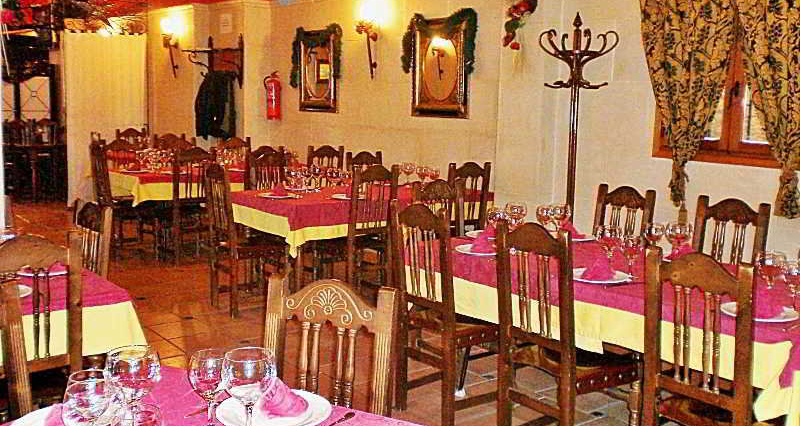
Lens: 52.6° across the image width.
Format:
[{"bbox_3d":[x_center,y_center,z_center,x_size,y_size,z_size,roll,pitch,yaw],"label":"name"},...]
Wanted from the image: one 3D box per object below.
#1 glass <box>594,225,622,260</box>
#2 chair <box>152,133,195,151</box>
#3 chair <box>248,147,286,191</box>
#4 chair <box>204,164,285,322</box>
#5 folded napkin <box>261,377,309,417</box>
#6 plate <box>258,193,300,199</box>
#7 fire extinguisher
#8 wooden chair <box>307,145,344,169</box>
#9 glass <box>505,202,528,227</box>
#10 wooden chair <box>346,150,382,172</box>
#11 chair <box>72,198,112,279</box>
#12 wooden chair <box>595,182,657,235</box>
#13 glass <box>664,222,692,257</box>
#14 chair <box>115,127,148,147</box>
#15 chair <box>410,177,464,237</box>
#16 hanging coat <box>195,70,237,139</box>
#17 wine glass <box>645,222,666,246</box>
[{"bbox_3d":[0.912,0.157,3.516,0.110,0.203,0.110,1,8,0],"label":"glass"},{"bbox_3d":[-2.413,-0.309,9.004,0.395,1.020,0.480,-6,11,-39],"label":"chair"},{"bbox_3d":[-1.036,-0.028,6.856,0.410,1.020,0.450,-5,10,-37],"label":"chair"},{"bbox_3d":[-1.080,0.180,5.754,0.480,1.020,0.395,-5,10,-36],"label":"chair"},{"bbox_3d":[-0.266,0.413,1.873,0.100,0.075,0.080,7,10,30],"label":"folded napkin"},{"bbox_3d":[-0.854,-0.114,5.573,0.265,0.025,0.265,2,8,0],"label":"plate"},{"bbox_3d":[-1.431,-1.339,9.220,0.160,0.540,0.170,-6,11,-39],"label":"fire extinguisher"},{"bbox_3d":[-0.825,-0.165,7.919,0.395,1.000,0.480,-4,9,-31],"label":"wooden chair"},{"bbox_3d":[0.581,0.056,4.064,0.112,0.200,0.112,-6,10,-40],"label":"glass"},{"bbox_3d":[-0.163,0.007,7.064,0.395,1.020,0.480,-7,11,-42],"label":"wooden chair"},{"bbox_3d":[-1.486,0.466,3.412,0.450,1.020,0.410,-6,11,-39],"label":"chair"},{"bbox_3d":[1.087,0.390,4.539,0.480,1.020,0.395,-4,10,-33],"label":"wooden chair"},{"bbox_3d":[1.237,0.152,3.615,0.112,0.195,0.112,-5,11,-38],"label":"glass"},{"bbox_3d":[-2.939,-0.424,9.123,0.420,1.040,0.480,-5,11,-38],"label":"chair"},{"bbox_3d":[0.327,0.349,4.503,0.410,1.020,0.450,-5,10,-37],"label":"chair"},{"bbox_3d":[-2.120,-1.250,9.321,0.270,0.800,0.500,-6,11,-39],"label":"hanging coat"},{"bbox_3d":[1.106,0.146,3.540,0.086,0.180,0.086,-6,10,-40],"label":"wine glass"}]

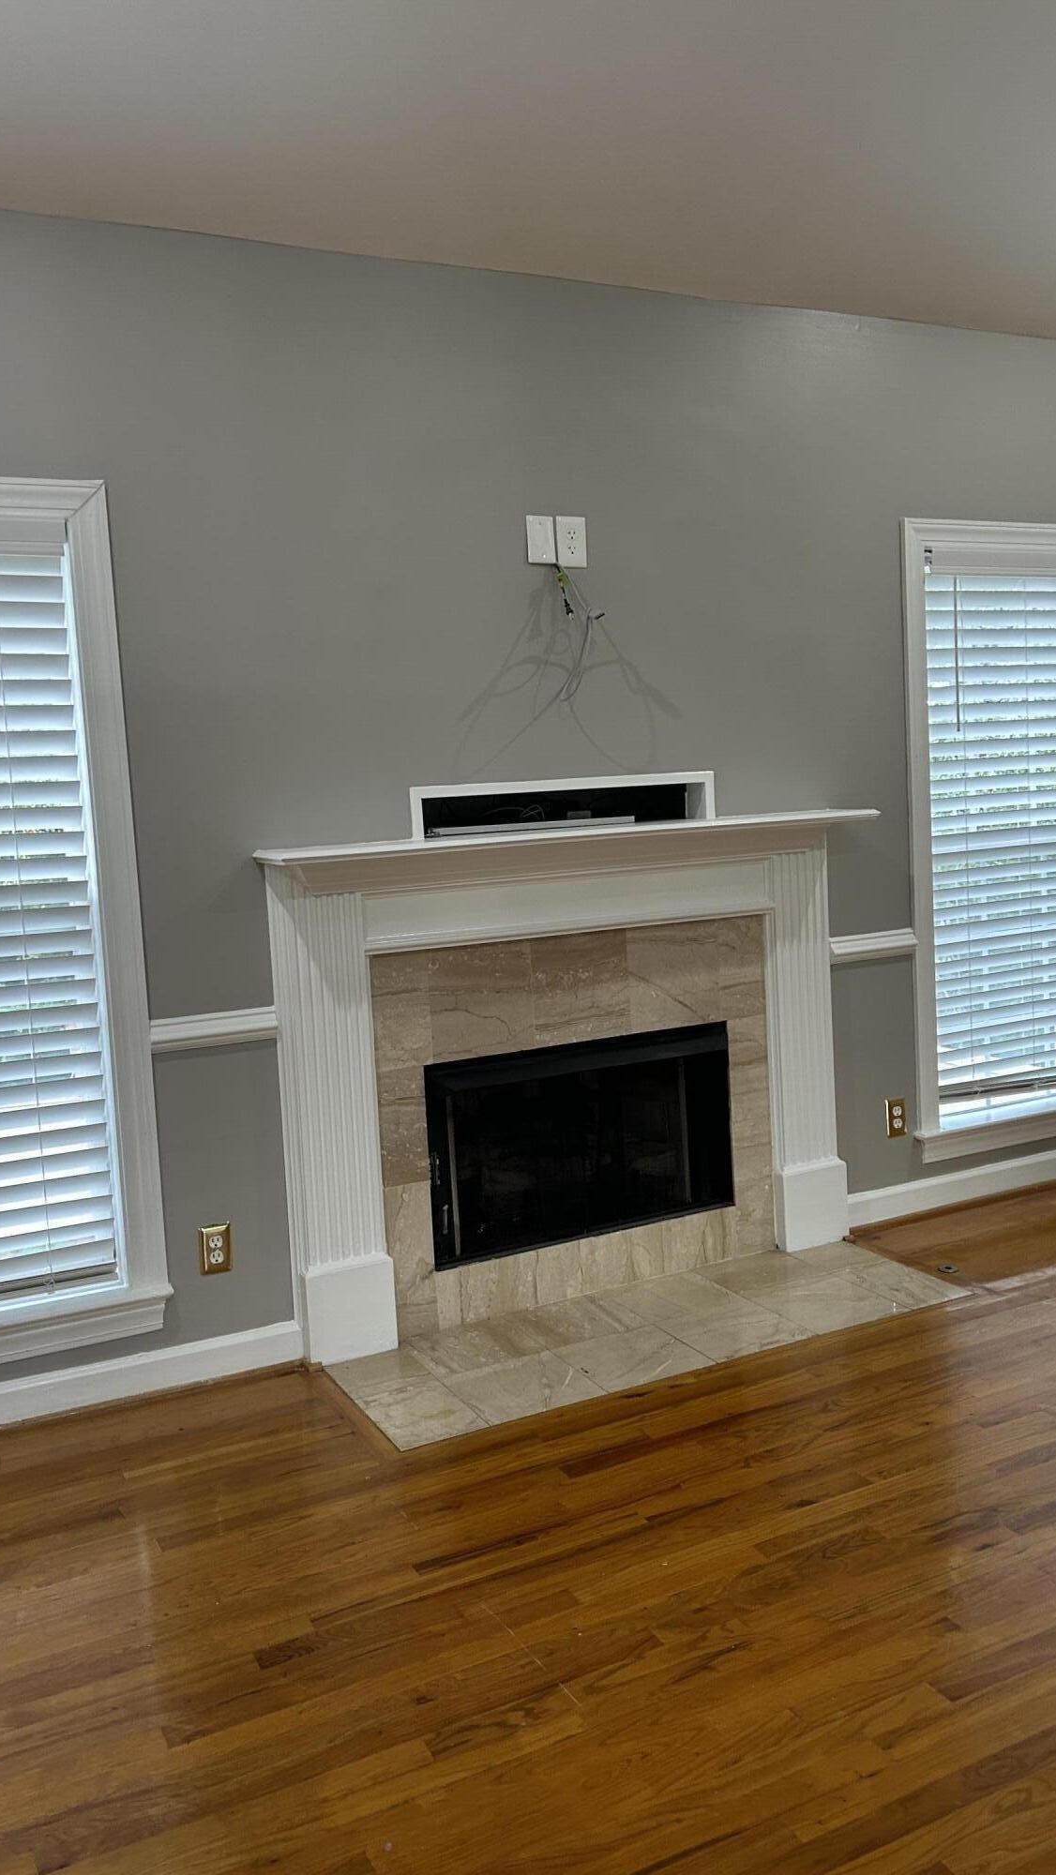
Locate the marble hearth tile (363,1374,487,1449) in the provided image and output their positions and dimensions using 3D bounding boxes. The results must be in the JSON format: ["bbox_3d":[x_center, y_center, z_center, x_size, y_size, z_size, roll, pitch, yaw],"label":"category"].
[{"bbox_3d":[-0.245,1.105,3.261,0.220,0.013,0.307,-6,7,-26],"label":"marble hearth tile"}]

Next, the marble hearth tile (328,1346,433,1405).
[{"bbox_3d":[-0.369,1.085,3.511,0.222,0.013,0.251,-6,7,-26],"label":"marble hearth tile"}]

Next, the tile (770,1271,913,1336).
[{"bbox_3d":[0.794,0.972,3.714,0.300,0.012,0.303,-6,7,-26],"label":"tile"}]

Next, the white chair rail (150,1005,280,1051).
[{"bbox_3d":[-0.747,0.221,3.380,0.296,0.077,0.026,-6,7,-26],"label":"white chair rail"}]

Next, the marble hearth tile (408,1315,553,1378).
[{"bbox_3d":[-0.136,1.060,3.633,0.299,0.013,0.266,-6,7,-26],"label":"marble hearth tile"}]

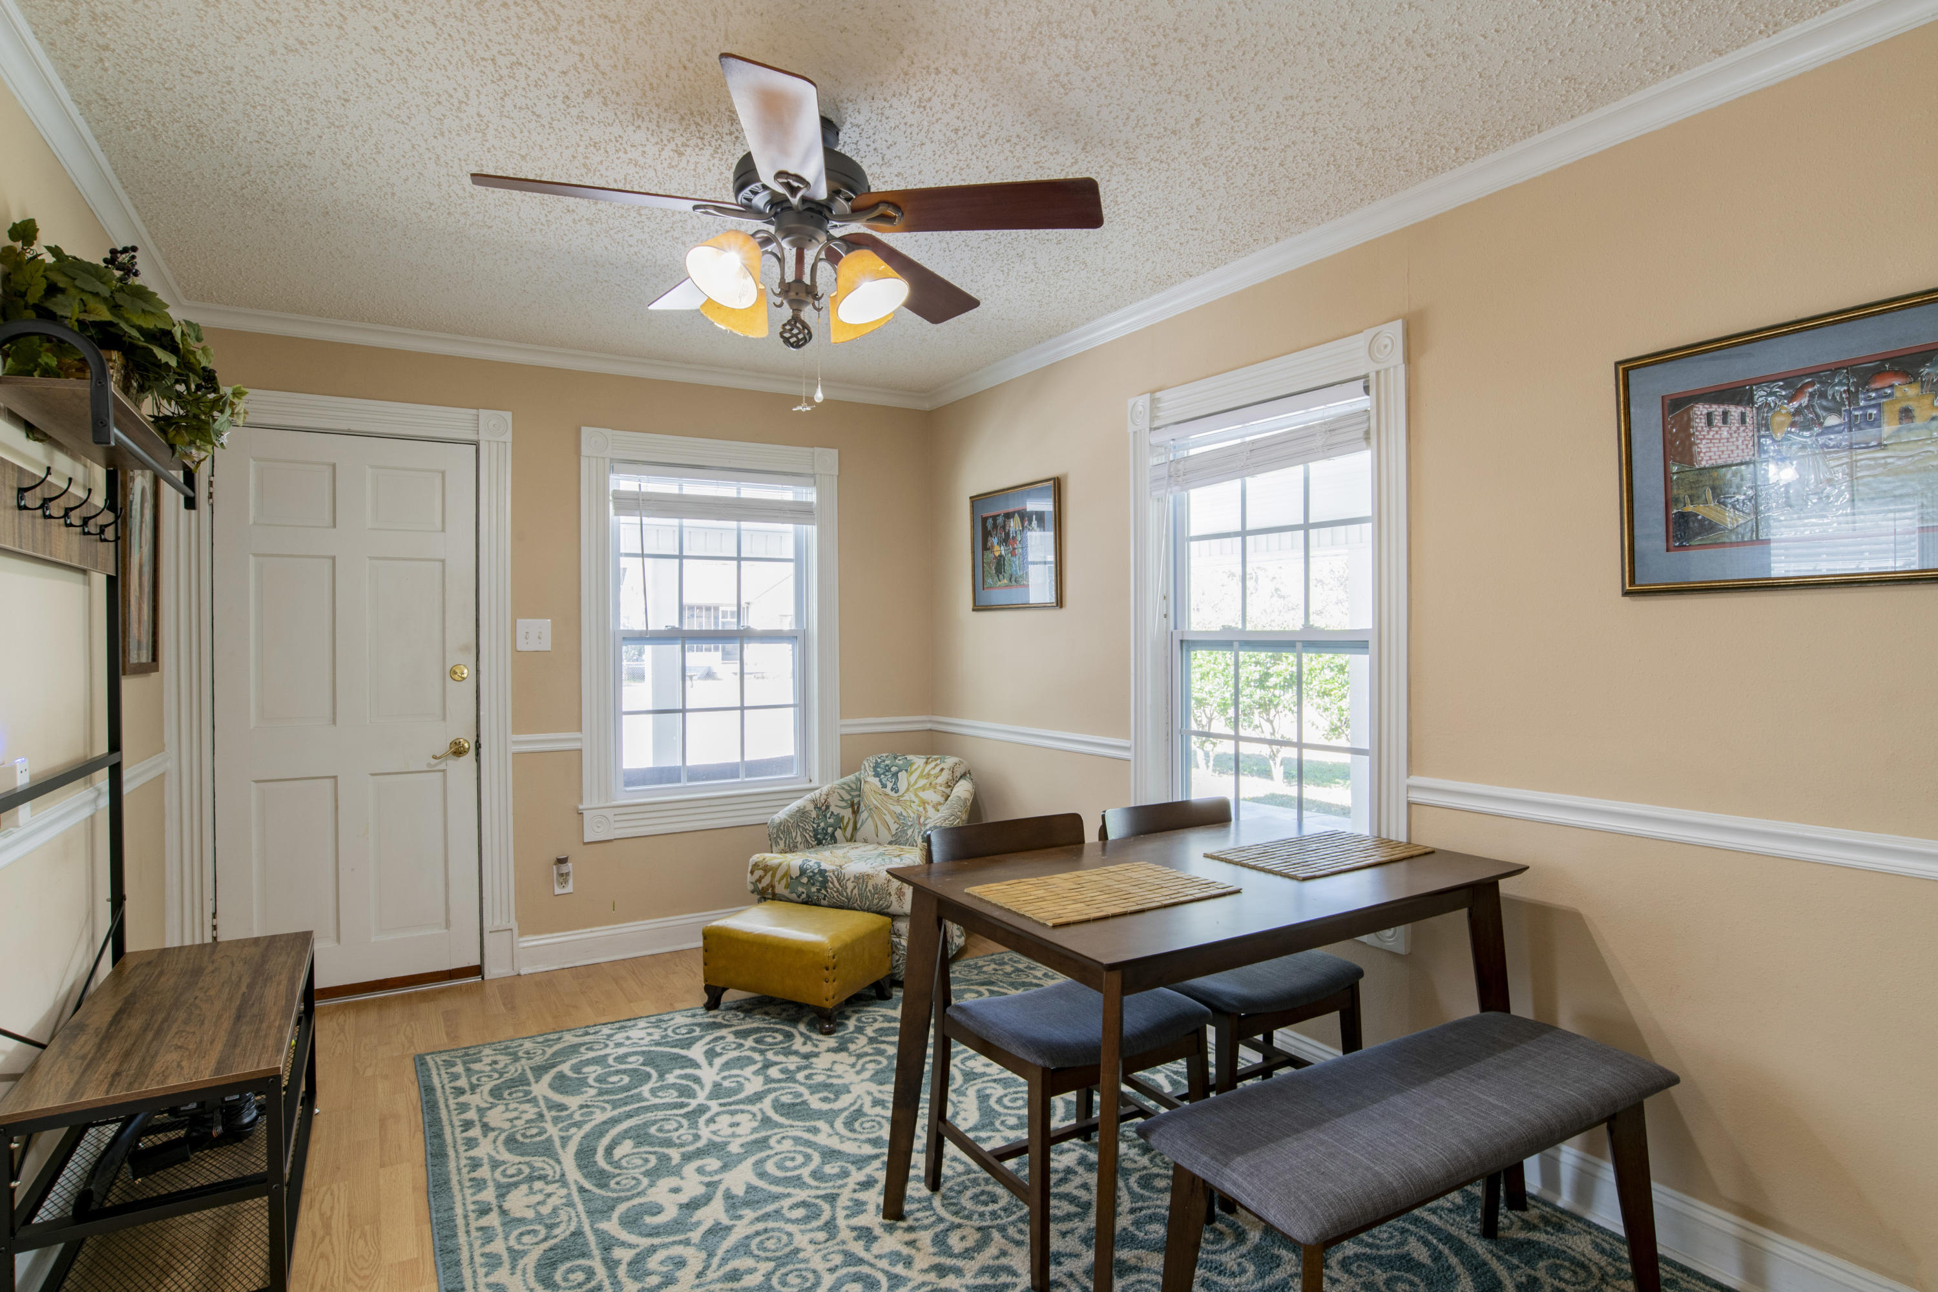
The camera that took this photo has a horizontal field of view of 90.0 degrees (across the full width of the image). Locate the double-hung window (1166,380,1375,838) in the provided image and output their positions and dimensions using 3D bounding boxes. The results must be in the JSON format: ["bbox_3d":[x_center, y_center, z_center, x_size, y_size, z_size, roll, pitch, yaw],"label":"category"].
[{"bbox_3d":[0.897,-0.055,2.960,0.120,1.310,0.854,0,0,-32],"label":"double-hung window"}]

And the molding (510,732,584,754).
[{"bbox_3d":[-1.641,0.376,3.787,0.268,0.071,0.025,0,0,-29],"label":"molding"}]

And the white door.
[{"bbox_3d":[-2.220,0.228,3.503,0.807,1.985,0.045,0,0,-29],"label":"white door"}]

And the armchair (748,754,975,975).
[{"bbox_3d":[-0.346,0.863,3.947,0.770,0.780,0.750,0,0,30],"label":"armchair"}]

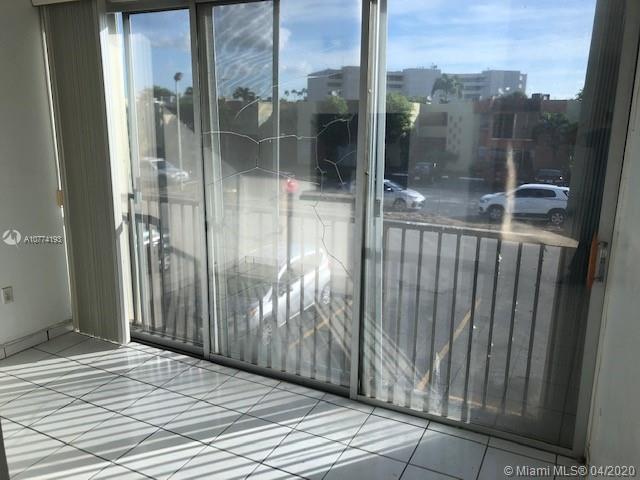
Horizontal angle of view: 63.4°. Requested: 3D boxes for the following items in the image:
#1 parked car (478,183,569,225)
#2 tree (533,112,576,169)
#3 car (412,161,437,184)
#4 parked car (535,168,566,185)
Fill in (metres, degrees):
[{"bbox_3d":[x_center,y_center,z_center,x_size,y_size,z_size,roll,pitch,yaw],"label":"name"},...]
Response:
[{"bbox_3d":[9.368,-1.690,23.346,4.270,1.660,1.790,6,14,22],"label":"parked car"},{"bbox_3d":[17.070,-6.513,36.941,3.400,5.100,3.400,6,14,23],"label":"tree"},{"bbox_3d":[7.802,-4.928,37.432,1.820,1.600,4.500,5,14,18],"label":"car"},{"bbox_3d":[14.791,-3.779,33.062,1.830,1.470,4.600,6,14,23],"label":"parked car"}]

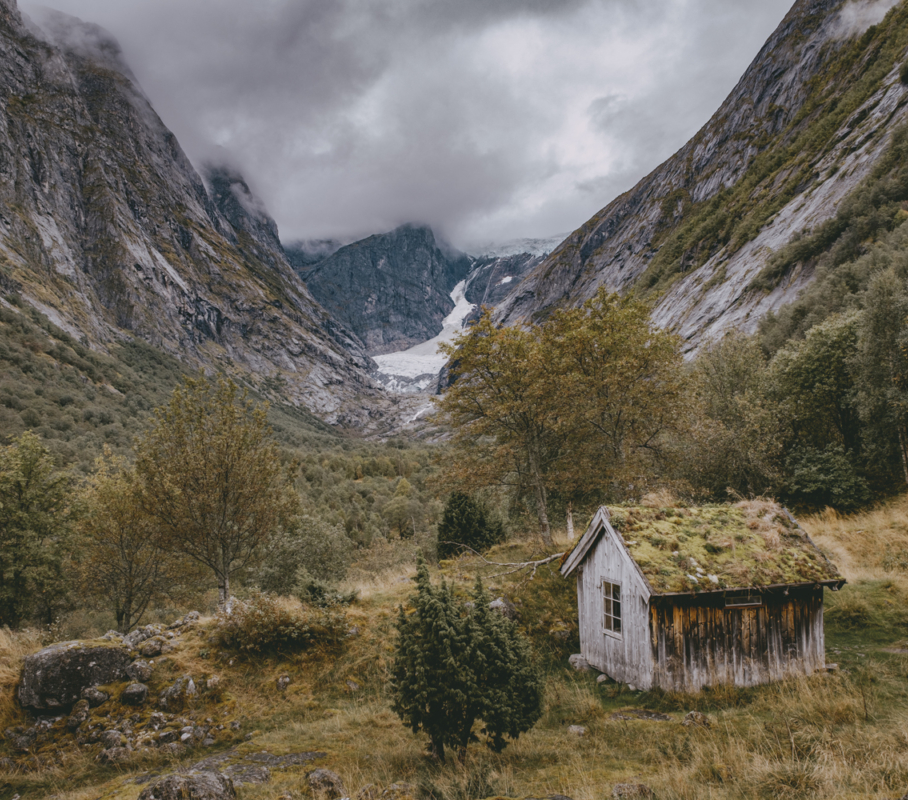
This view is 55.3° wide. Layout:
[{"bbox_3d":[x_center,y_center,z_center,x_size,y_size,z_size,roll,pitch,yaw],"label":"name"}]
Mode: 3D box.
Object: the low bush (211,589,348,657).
[{"bbox_3d":[-3.665,4.694,18.200,2.730,1.358,1.900,0,-3,-11],"label":"low bush"}]

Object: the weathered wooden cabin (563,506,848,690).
[{"bbox_3d":[5.172,3.880,18.260,4.676,3.362,3.278,1,-4,-21],"label":"weathered wooden cabin"}]

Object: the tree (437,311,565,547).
[{"bbox_3d":[1.422,0.872,26.500,3.797,7.072,4.000,0,-3,3],"label":"tree"}]

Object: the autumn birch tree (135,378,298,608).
[{"bbox_3d":[-5.892,2.320,21.500,3.947,5.592,3.800,1,-3,-15],"label":"autumn birch tree"}]

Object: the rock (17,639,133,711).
[{"bbox_3d":[-6.832,4.941,15.600,2.026,1.270,1.700,1,-4,-23],"label":"rock"}]

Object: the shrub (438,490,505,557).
[{"bbox_3d":[0.495,3.765,26.000,1.979,1.940,1.900,0,-3,1],"label":"shrub"}]

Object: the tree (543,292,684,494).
[{"bbox_3d":[5.125,0.301,27.500,4.494,7.526,4.600,-1,-3,11],"label":"tree"}]

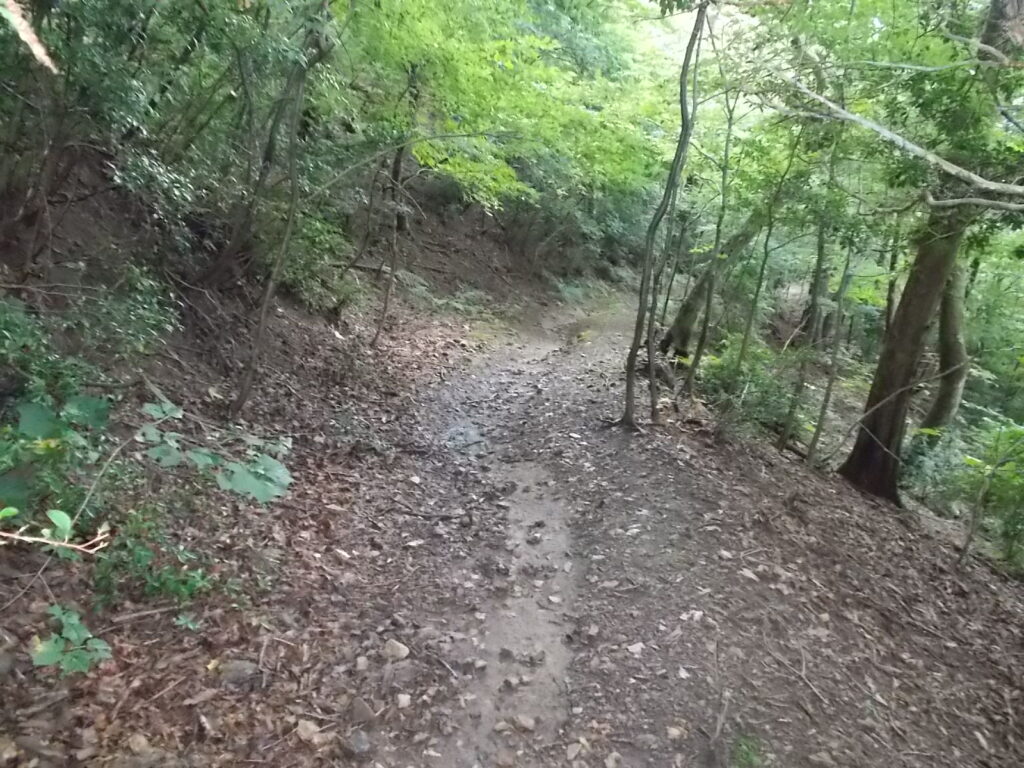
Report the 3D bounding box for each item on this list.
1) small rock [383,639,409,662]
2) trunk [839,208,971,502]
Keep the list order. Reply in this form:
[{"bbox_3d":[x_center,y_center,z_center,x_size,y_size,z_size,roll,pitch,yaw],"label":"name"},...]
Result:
[{"bbox_3d":[-0.389,0.899,2.600,0.085,0.052,0.065,1,13,-8],"label":"small rock"},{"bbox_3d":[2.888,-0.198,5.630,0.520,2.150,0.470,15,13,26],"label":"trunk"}]

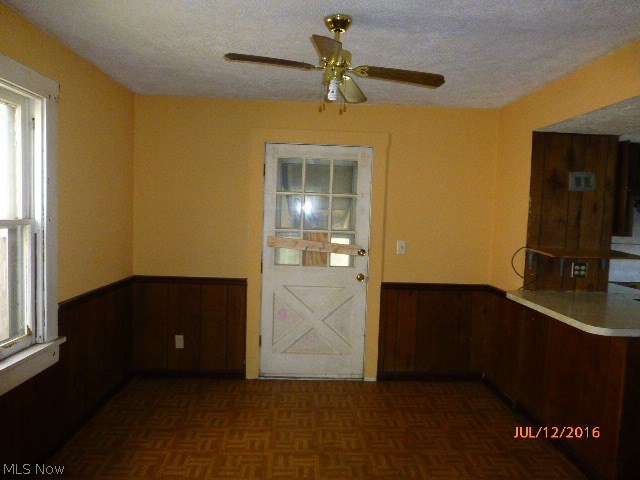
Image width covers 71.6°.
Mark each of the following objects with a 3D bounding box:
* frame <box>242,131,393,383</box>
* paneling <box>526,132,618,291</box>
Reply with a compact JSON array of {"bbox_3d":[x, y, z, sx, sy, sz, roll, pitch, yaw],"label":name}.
[{"bbox_3d":[-0.030,0.150,3.857,1.165,2.160,0.100,2,3,-2],"label":"frame"},{"bbox_3d":[1.856,-0.197,3.298,0.640,1.165,0.045,2,3,-2],"label":"paneling"}]

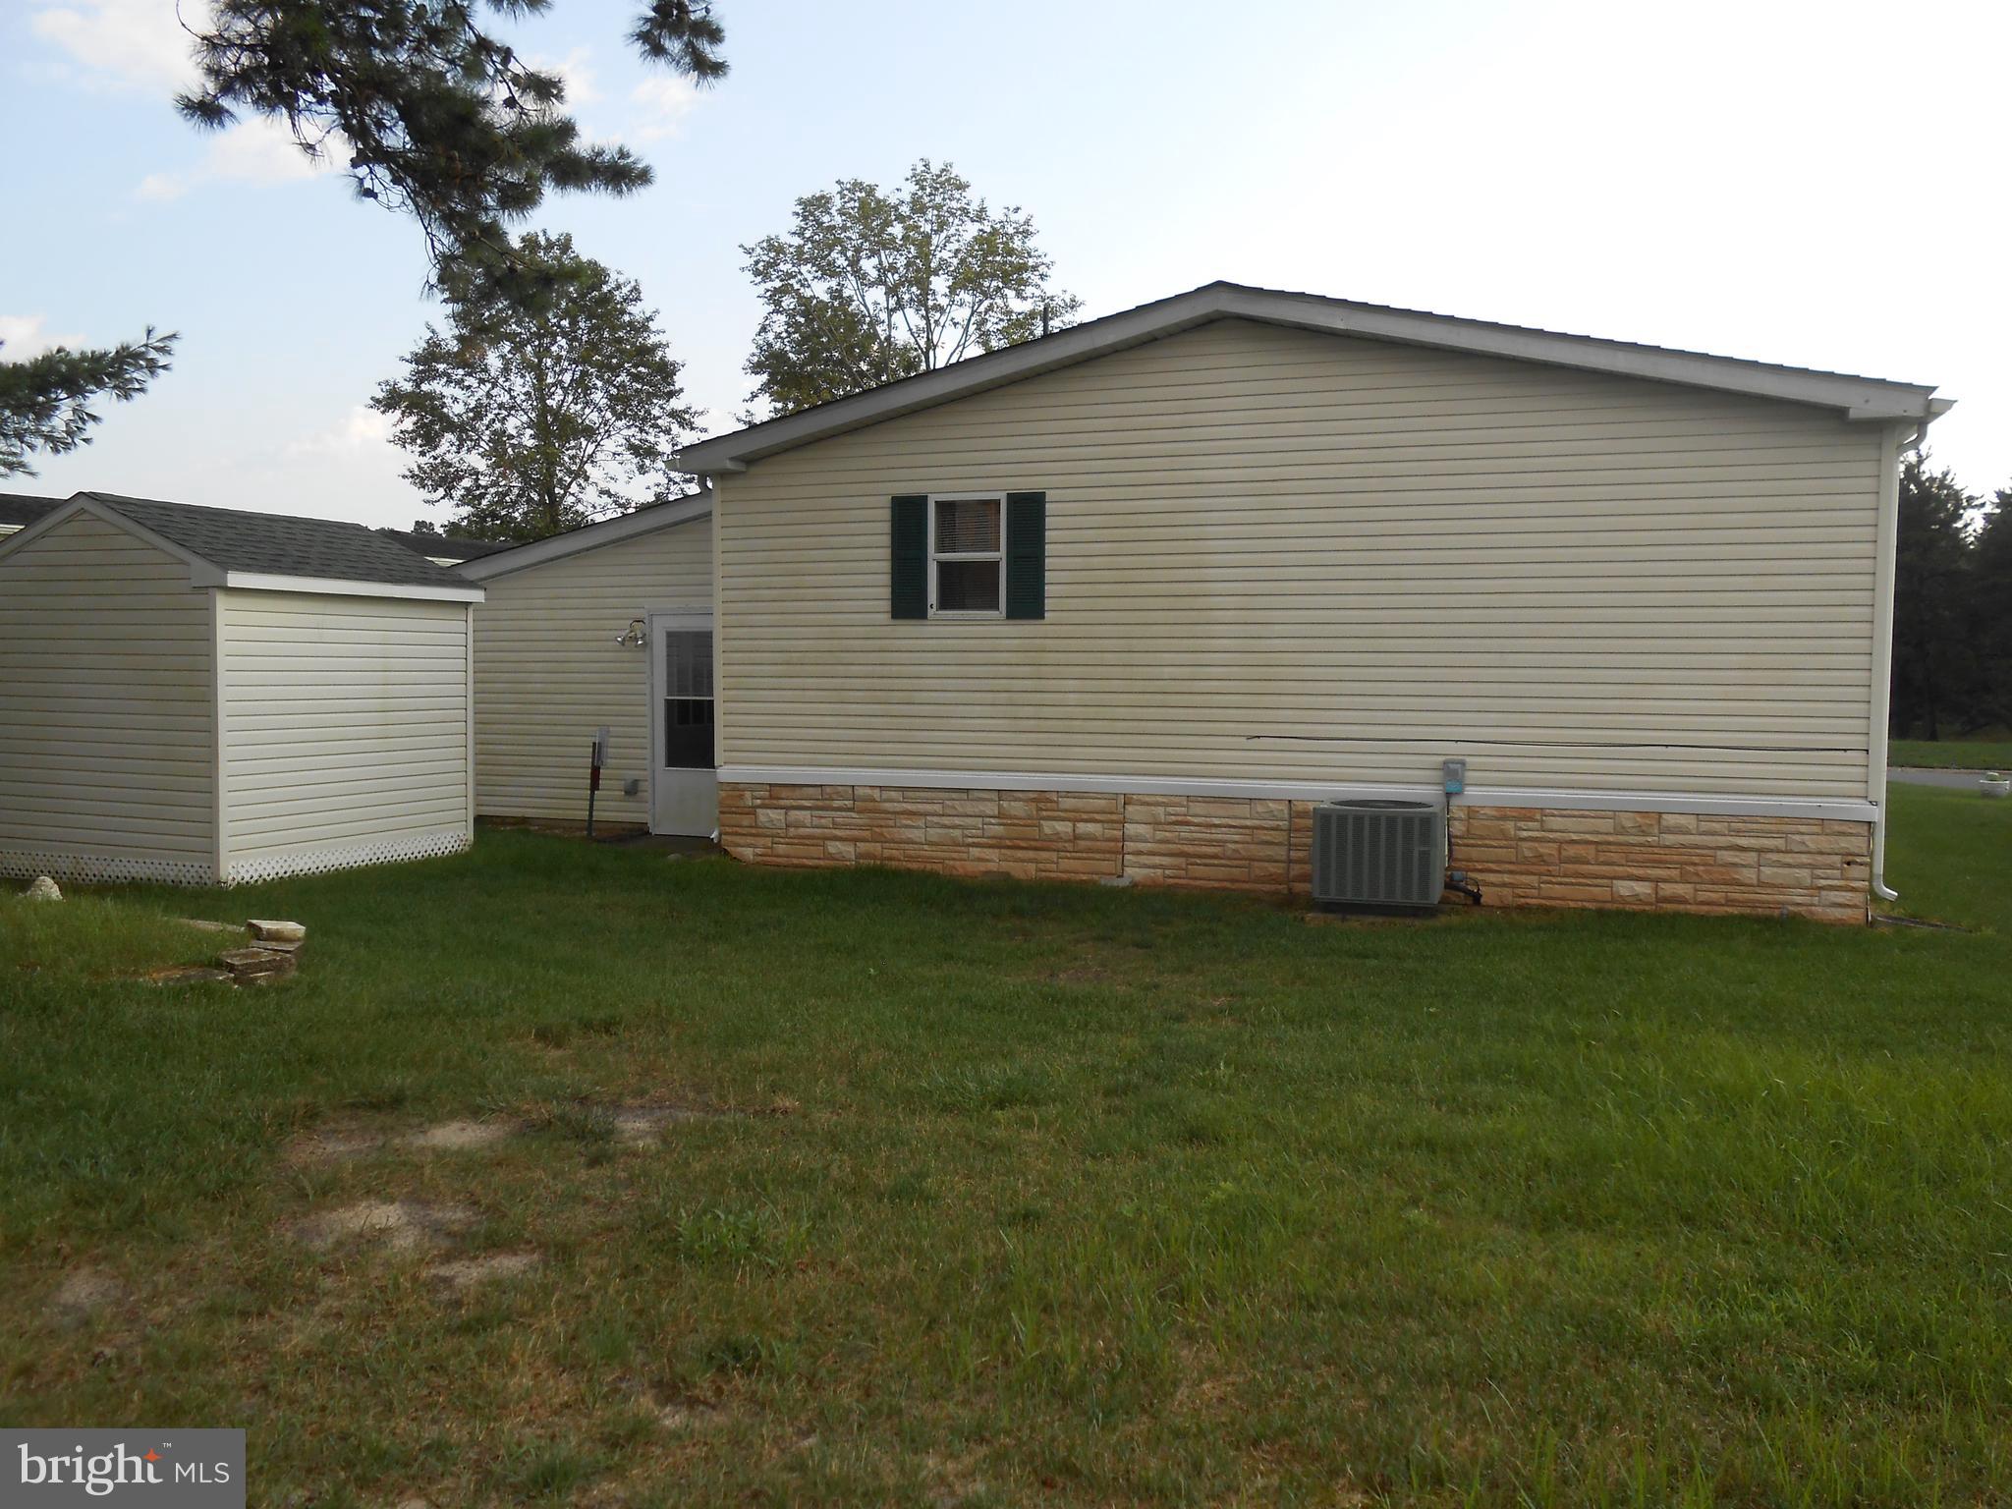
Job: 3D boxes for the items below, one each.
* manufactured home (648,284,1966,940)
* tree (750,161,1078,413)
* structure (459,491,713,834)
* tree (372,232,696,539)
[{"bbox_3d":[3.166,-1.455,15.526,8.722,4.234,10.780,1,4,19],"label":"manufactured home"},{"bbox_3d":[-1.938,-6.291,31.386,7.200,11.853,7.200,0,4,0],"label":"tree"},{"bbox_3d":[-3.248,-0.983,16.025,3.920,3.185,4.410,1,4,19],"label":"structure"},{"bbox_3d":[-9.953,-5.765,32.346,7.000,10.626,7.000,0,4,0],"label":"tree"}]

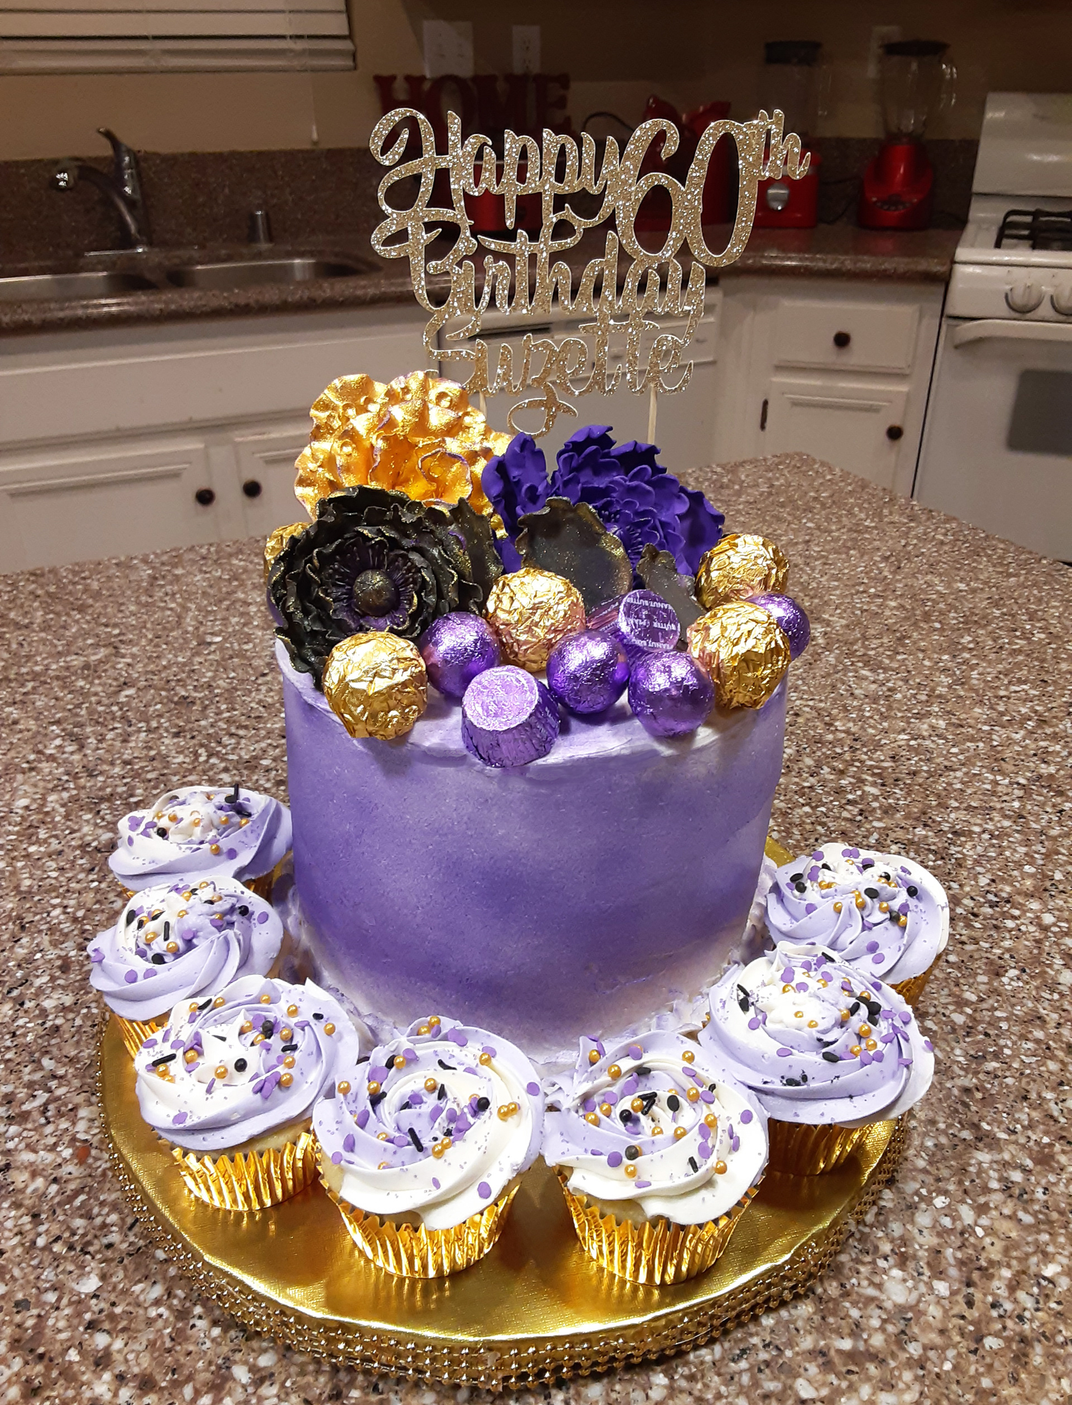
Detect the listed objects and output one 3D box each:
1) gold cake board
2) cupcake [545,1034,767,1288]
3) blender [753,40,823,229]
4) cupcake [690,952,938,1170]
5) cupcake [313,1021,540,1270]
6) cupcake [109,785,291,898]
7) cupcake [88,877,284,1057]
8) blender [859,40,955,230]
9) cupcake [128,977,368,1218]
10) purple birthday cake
[{"bbox_3d":[-0.013,0.118,0.463,0.315,0.018,0.315,-1,29,0],"label":"gold cake board"},{"bbox_3d":[0.036,0.138,0.345,0.069,0.060,0.069,-1,29,0],"label":"cupcake"},{"bbox_3d":[0.612,-1.353,2.670,0.195,0.390,0.185,9,30,16],"label":"blender"},{"bbox_3d":[0.092,0.120,0.378,0.073,0.059,0.073,-1,29,0],"label":"cupcake"},{"bbox_3d":[-0.033,0.136,0.348,0.070,0.062,0.070,-1,29,0],"label":"cupcake"},{"bbox_3d":[-0.138,0.071,0.468,0.072,0.062,0.072,-1,29,0],"label":"cupcake"},{"bbox_3d":[-0.127,0.101,0.414,0.070,0.062,0.070,-1,29,0],"label":"cupcake"},{"bbox_3d":[0.883,-1.332,2.624,0.190,0.385,0.190,9,30,16],"label":"blender"},{"bbox_3d":[-0.092,0.127,0.369,0.071,0.059,0.071,-1,29,0],"label":"cupcake"},{"bbox_3d":[-0.004,-0.008,0.439,0.207,0.225,0.199,-1,29,0],"label":"purple birthday cake"}]

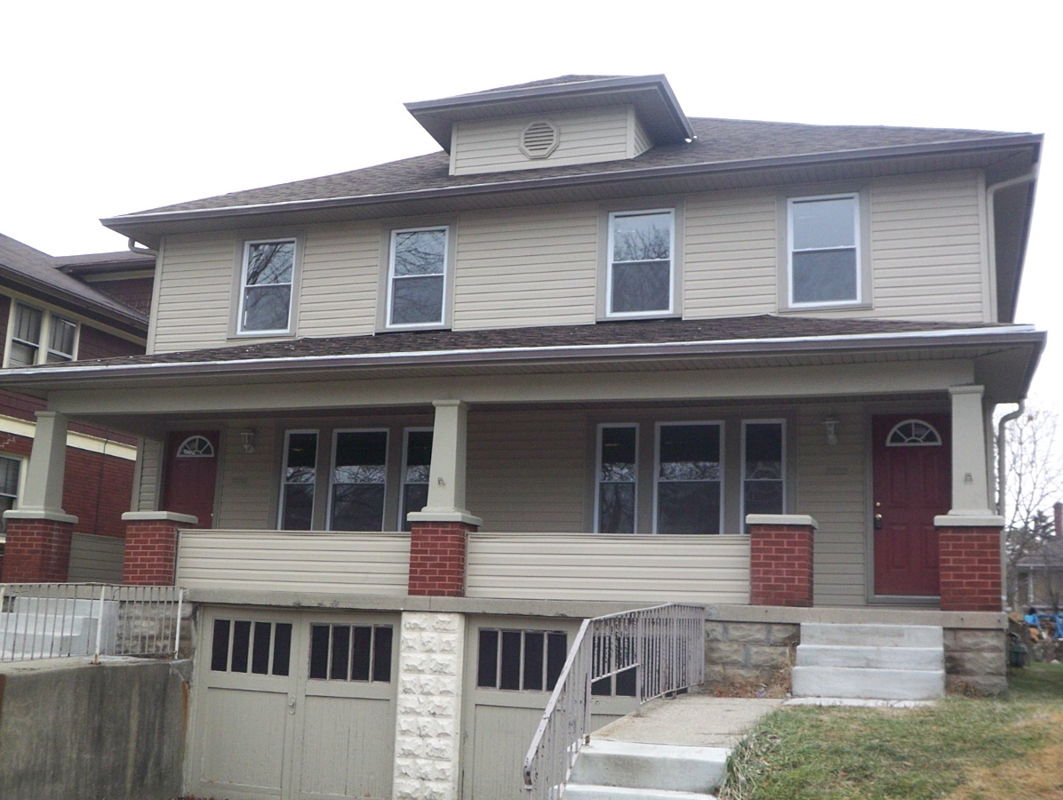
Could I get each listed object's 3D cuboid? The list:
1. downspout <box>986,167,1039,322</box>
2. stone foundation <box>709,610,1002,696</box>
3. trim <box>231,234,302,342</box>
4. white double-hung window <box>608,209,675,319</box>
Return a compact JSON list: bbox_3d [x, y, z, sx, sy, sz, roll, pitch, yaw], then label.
[{"bbox_3d":[5.469,-1.761,13.559,0.540,1.850,0.140,-2,-11,19],"label":"downspout"},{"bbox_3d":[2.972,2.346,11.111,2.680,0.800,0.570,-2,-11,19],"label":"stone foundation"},{"bbox_3d":[-3.641,-1.585,16.585,1.070,1.506,0.100,-2,-11,19],"label":"trim"},{"bbox_3d":[1.348,-1.696,14.918,0.831,1.346,0.110,-2,-11,19],"label":"white double-hung window"}]

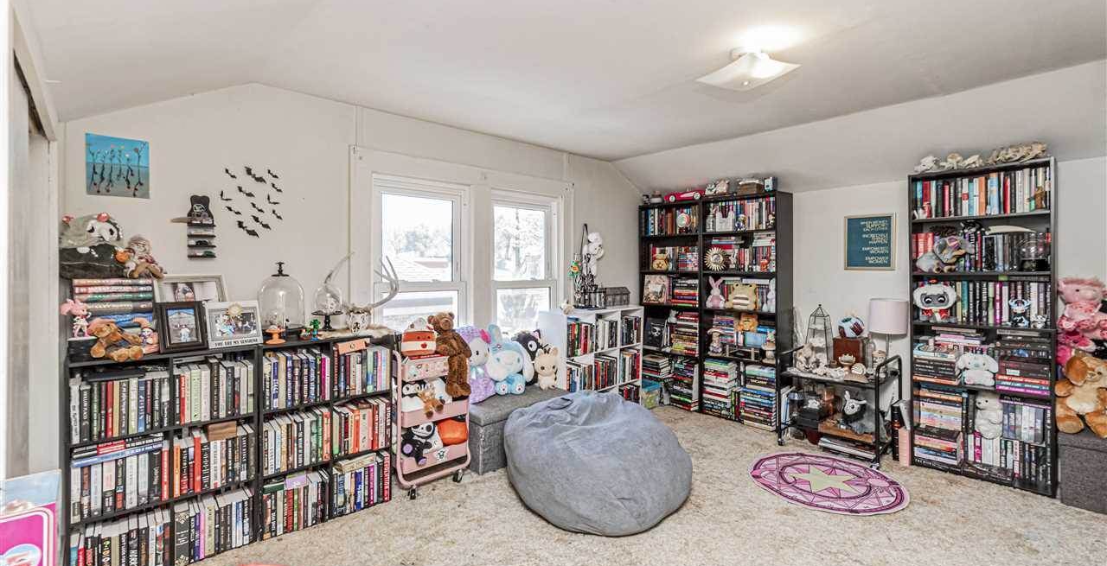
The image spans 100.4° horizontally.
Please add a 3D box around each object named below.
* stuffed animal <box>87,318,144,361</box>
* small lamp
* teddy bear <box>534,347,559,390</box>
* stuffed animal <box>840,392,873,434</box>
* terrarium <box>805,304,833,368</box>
[{"bbox_3d":[-1.710,0.213,1.800,0.180,0.155,0.160,0,1,-41],"label":"stuffed animal"},{"bbox_3d":[2.224,0.356,3.060,0.216,0.500,0.216,0,1,43],"label":"small lamp"},{"bbox_3d":[-0.052,0.598,3.300,0.160,0.290,0.140,0,0,-30],"label":"teddy bear"},{"bbox_3d":[1.986,0.852,3.030,0.190,0.270,0.170,0,1,41],"label":"stuffed animal"},{"bbox_3d":[1.940,0.385,3.380,0.170,0.450,0.170,0,0,37],"label":"terrarium"}]

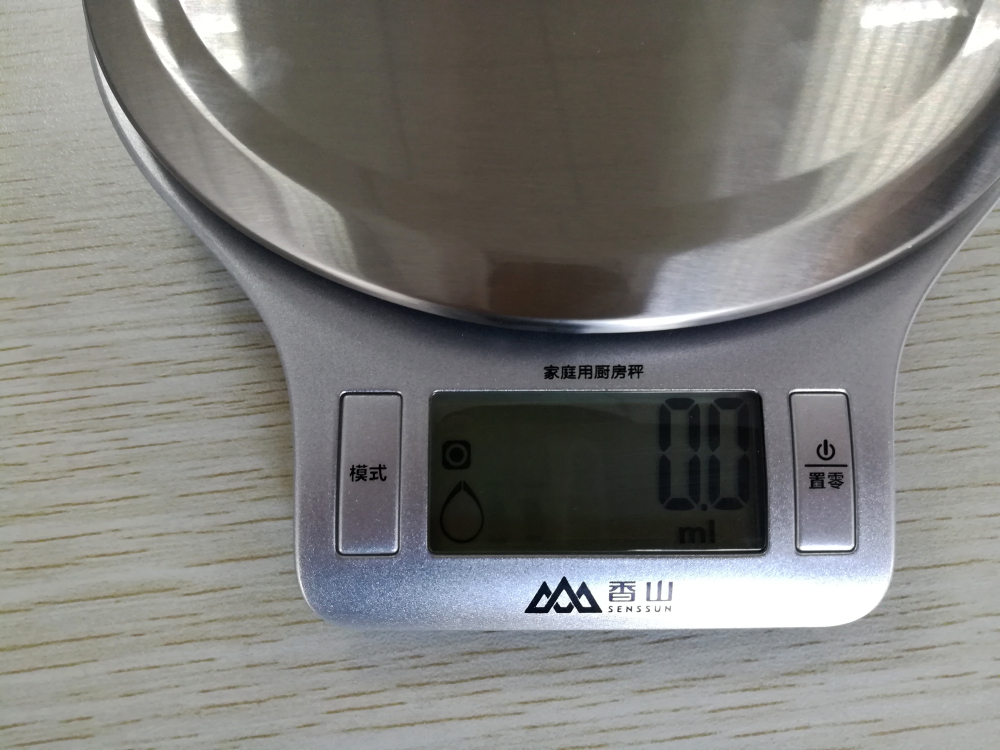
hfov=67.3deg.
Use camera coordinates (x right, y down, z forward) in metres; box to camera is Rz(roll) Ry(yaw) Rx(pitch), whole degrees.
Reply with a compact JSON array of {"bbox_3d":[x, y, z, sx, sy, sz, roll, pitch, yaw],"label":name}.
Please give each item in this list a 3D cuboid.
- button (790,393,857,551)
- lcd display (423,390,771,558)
[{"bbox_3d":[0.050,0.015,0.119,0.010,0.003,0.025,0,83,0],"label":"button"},{"bbox_3d":[0.015,0.015,0.118,0.052,0.003,0.025,0,83,0],"label":"lcd display"}]

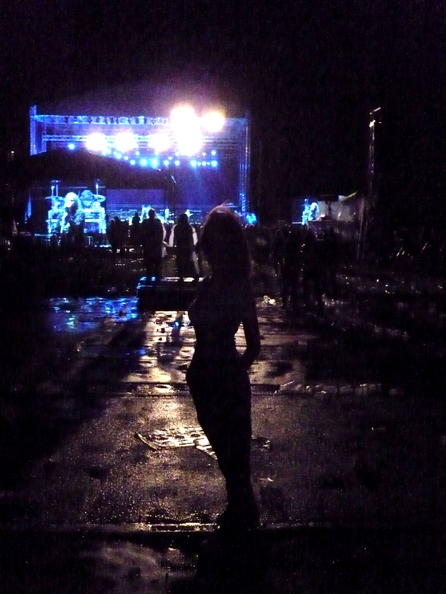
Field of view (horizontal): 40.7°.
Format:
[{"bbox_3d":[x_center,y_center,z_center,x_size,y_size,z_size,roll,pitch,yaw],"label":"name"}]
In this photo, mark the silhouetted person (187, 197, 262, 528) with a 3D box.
[{"bbox_3d":[0.005,0.389,3.020,0.400,1.640,0.290,5,8,41],"label":"silhouetted person"}]

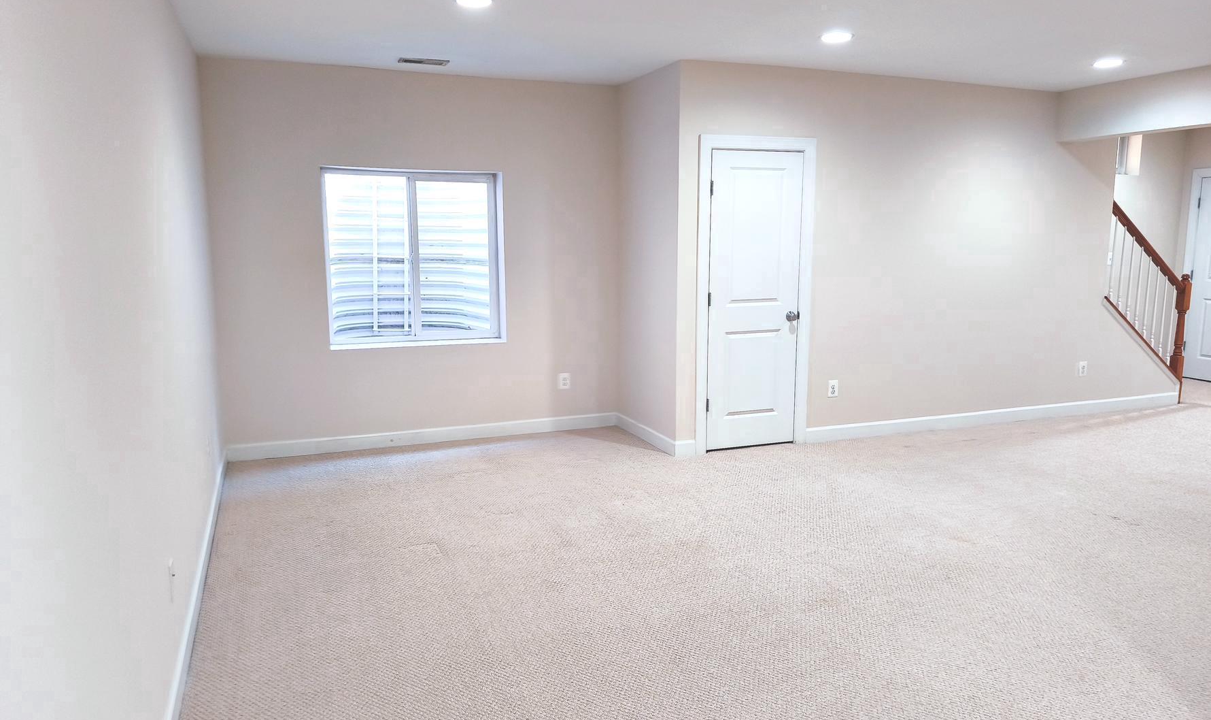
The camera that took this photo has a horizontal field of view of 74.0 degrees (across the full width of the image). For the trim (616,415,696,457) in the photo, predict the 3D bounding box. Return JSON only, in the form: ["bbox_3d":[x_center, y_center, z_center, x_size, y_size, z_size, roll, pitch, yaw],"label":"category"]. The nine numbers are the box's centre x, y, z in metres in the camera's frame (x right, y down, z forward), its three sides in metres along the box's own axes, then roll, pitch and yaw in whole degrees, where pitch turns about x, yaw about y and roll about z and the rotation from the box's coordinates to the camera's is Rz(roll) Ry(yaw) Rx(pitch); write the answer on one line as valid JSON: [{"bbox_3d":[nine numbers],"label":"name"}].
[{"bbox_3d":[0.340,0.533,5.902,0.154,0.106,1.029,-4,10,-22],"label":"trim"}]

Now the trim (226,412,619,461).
[{"bbox_3d":[-1.202,0.547,5.825,2.793,0.106,0.022,-4,10,-22],"label":"trim"}]

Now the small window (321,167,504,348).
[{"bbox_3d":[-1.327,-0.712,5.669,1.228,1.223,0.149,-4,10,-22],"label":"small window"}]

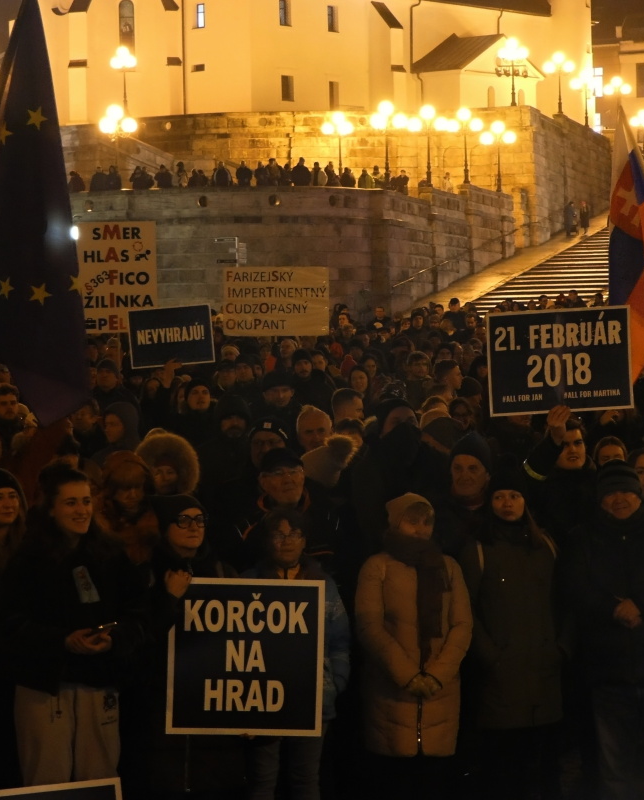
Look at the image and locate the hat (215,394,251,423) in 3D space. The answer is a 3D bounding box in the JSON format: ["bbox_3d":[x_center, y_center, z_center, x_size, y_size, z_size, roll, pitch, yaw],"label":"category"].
[{"bbox_3d":[-0.531,0.054,14.600,0.205,0.190,0.220,-1,3,-6],"label":"hat"}]

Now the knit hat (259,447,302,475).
[{"bbox_3d":[-0.177,0.259,10.400,0.190,0.125,0.250,-2,3,-21],"label":"knit hat"}]

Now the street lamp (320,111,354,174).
[{"bbox_3d":[0.750,-11.971,114.000,1.500,3.200,1.500,-1,3,0],"label":"street lamp"}]

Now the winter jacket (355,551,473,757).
[{"bbox_3d":[0.412,1.141,10.950,0.525,0.920,0.340,-1,3,-7],"label":"winter jacket"}]

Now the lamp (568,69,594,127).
[{"bbox_3d":[13.806,-15.737,127.000,1.400,2.950,0.480,-1,3,13],"label":"lamp"}]

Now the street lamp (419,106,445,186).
[{"bbox_3d":[3.870,-9.169,88.000,1.400,2.950,0.480,-1,3,13],"label":"street lamp"}]

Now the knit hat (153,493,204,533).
[{"bbox_3d":[-0.578,0.453,9.800,0.190,0.170,0.240,-3,3,-31],"label":"knit hat"}]

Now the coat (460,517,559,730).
[{"bbox_3d":[0.860,1.024,11.100,0.475,0.940,0.310,-1,3,6],"label":"coat"}]

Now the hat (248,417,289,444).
[{"bbox_3d":[-0.262,0.144,11.900,0.195,0.140,0.220,-1,3,-2],"label":"hat"}]

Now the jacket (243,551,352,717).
[{"bbox_3d":[-0.103,0.966,9.850,0.460,0.680,0.320,-1,2,-2],"label":"jacket"}]

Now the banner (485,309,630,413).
[{"bbox_3d":[1.089,-0.175,11.100,0.650,0.465,0.020,-3,0,3],"label":"banner"}]

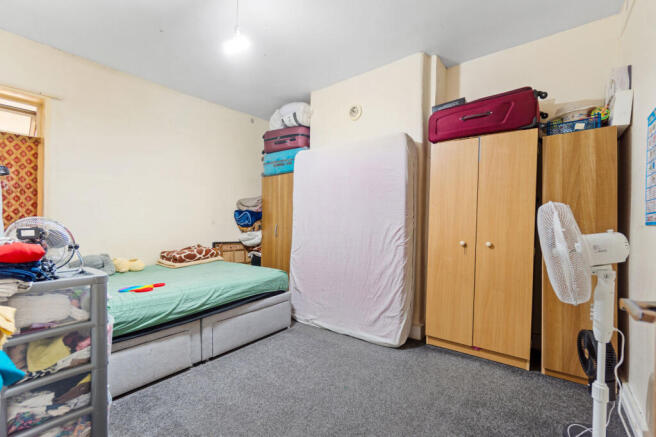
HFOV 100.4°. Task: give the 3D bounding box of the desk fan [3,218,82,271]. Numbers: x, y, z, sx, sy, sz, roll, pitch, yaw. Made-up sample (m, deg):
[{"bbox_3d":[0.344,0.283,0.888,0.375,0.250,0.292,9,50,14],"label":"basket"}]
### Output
[{"bbox_3d":[-1.360,0.130,1.290,0.320,0.275,0.180,0,0,-20],"label":"desk fan"}]

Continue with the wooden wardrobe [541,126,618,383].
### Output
[{"bbox_3d":[1.886,0.270,2.110,0.395,1.757,0.500,0,0,35],"label":"wooden wardrobe"}]

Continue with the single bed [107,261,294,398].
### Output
[{"bbox_3d":[-1.528,0.860,2.575,1.370,0.580,1.930,0,0,40],"label":"single bed"}]

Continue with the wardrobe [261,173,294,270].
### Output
[{"bbox_3d":[-0.530,0.260,4.030,0.720,1.780,0.500,0,0,38],"label":"wardrobe"}]

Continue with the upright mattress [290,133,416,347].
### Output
[{"bbox_3d":[0.210,0.192,2.969,1.350,1.930,0.230,0,-3,37],"label":"upright mattress"}]

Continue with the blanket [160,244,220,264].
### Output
[{"bbox_3d":[-1.684,0.440,3.378,0.340,0.180,0.600,0,0,40],"label":"blanket"}]

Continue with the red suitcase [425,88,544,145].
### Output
[{"bbox_3d":[1.379,-0.815,2.412,0.820,0.280,0.480,0,0,35],"label":"red suitcase"}]

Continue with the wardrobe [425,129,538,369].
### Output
[{"bbox_3d":[1.377,0.235,2.472,0.760,1.830,0.500,2,1,35],"label":"wardrobe"}]

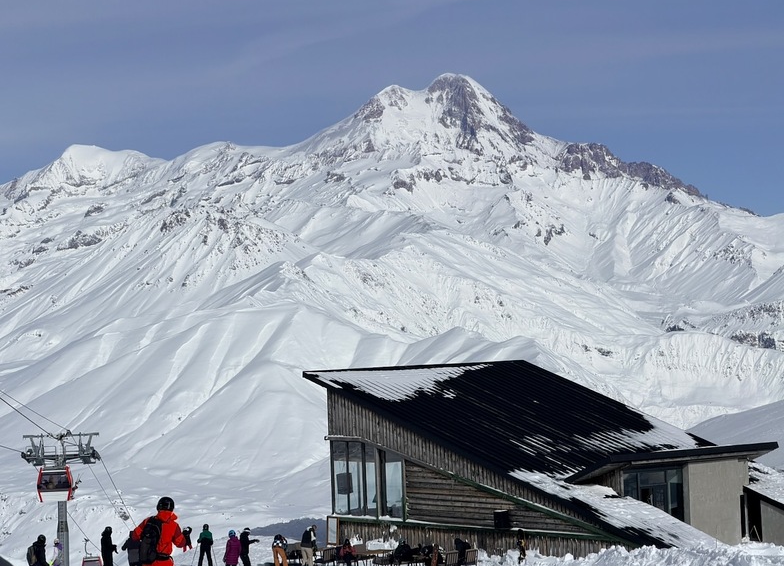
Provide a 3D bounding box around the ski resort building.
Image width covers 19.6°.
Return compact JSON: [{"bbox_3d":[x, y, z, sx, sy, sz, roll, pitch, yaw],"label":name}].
[{"bbox_3d":[8.551,6.906,89.811,13.900,7.450,20.900,-1,-1,-42],"label":"ski resort building"}]

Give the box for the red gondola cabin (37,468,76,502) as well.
[{"bbox_3d":[-21.402,12.805,144.000,2.200,2.250,2.100,-2,-1,-3],"label":"red gondola cabin"}]

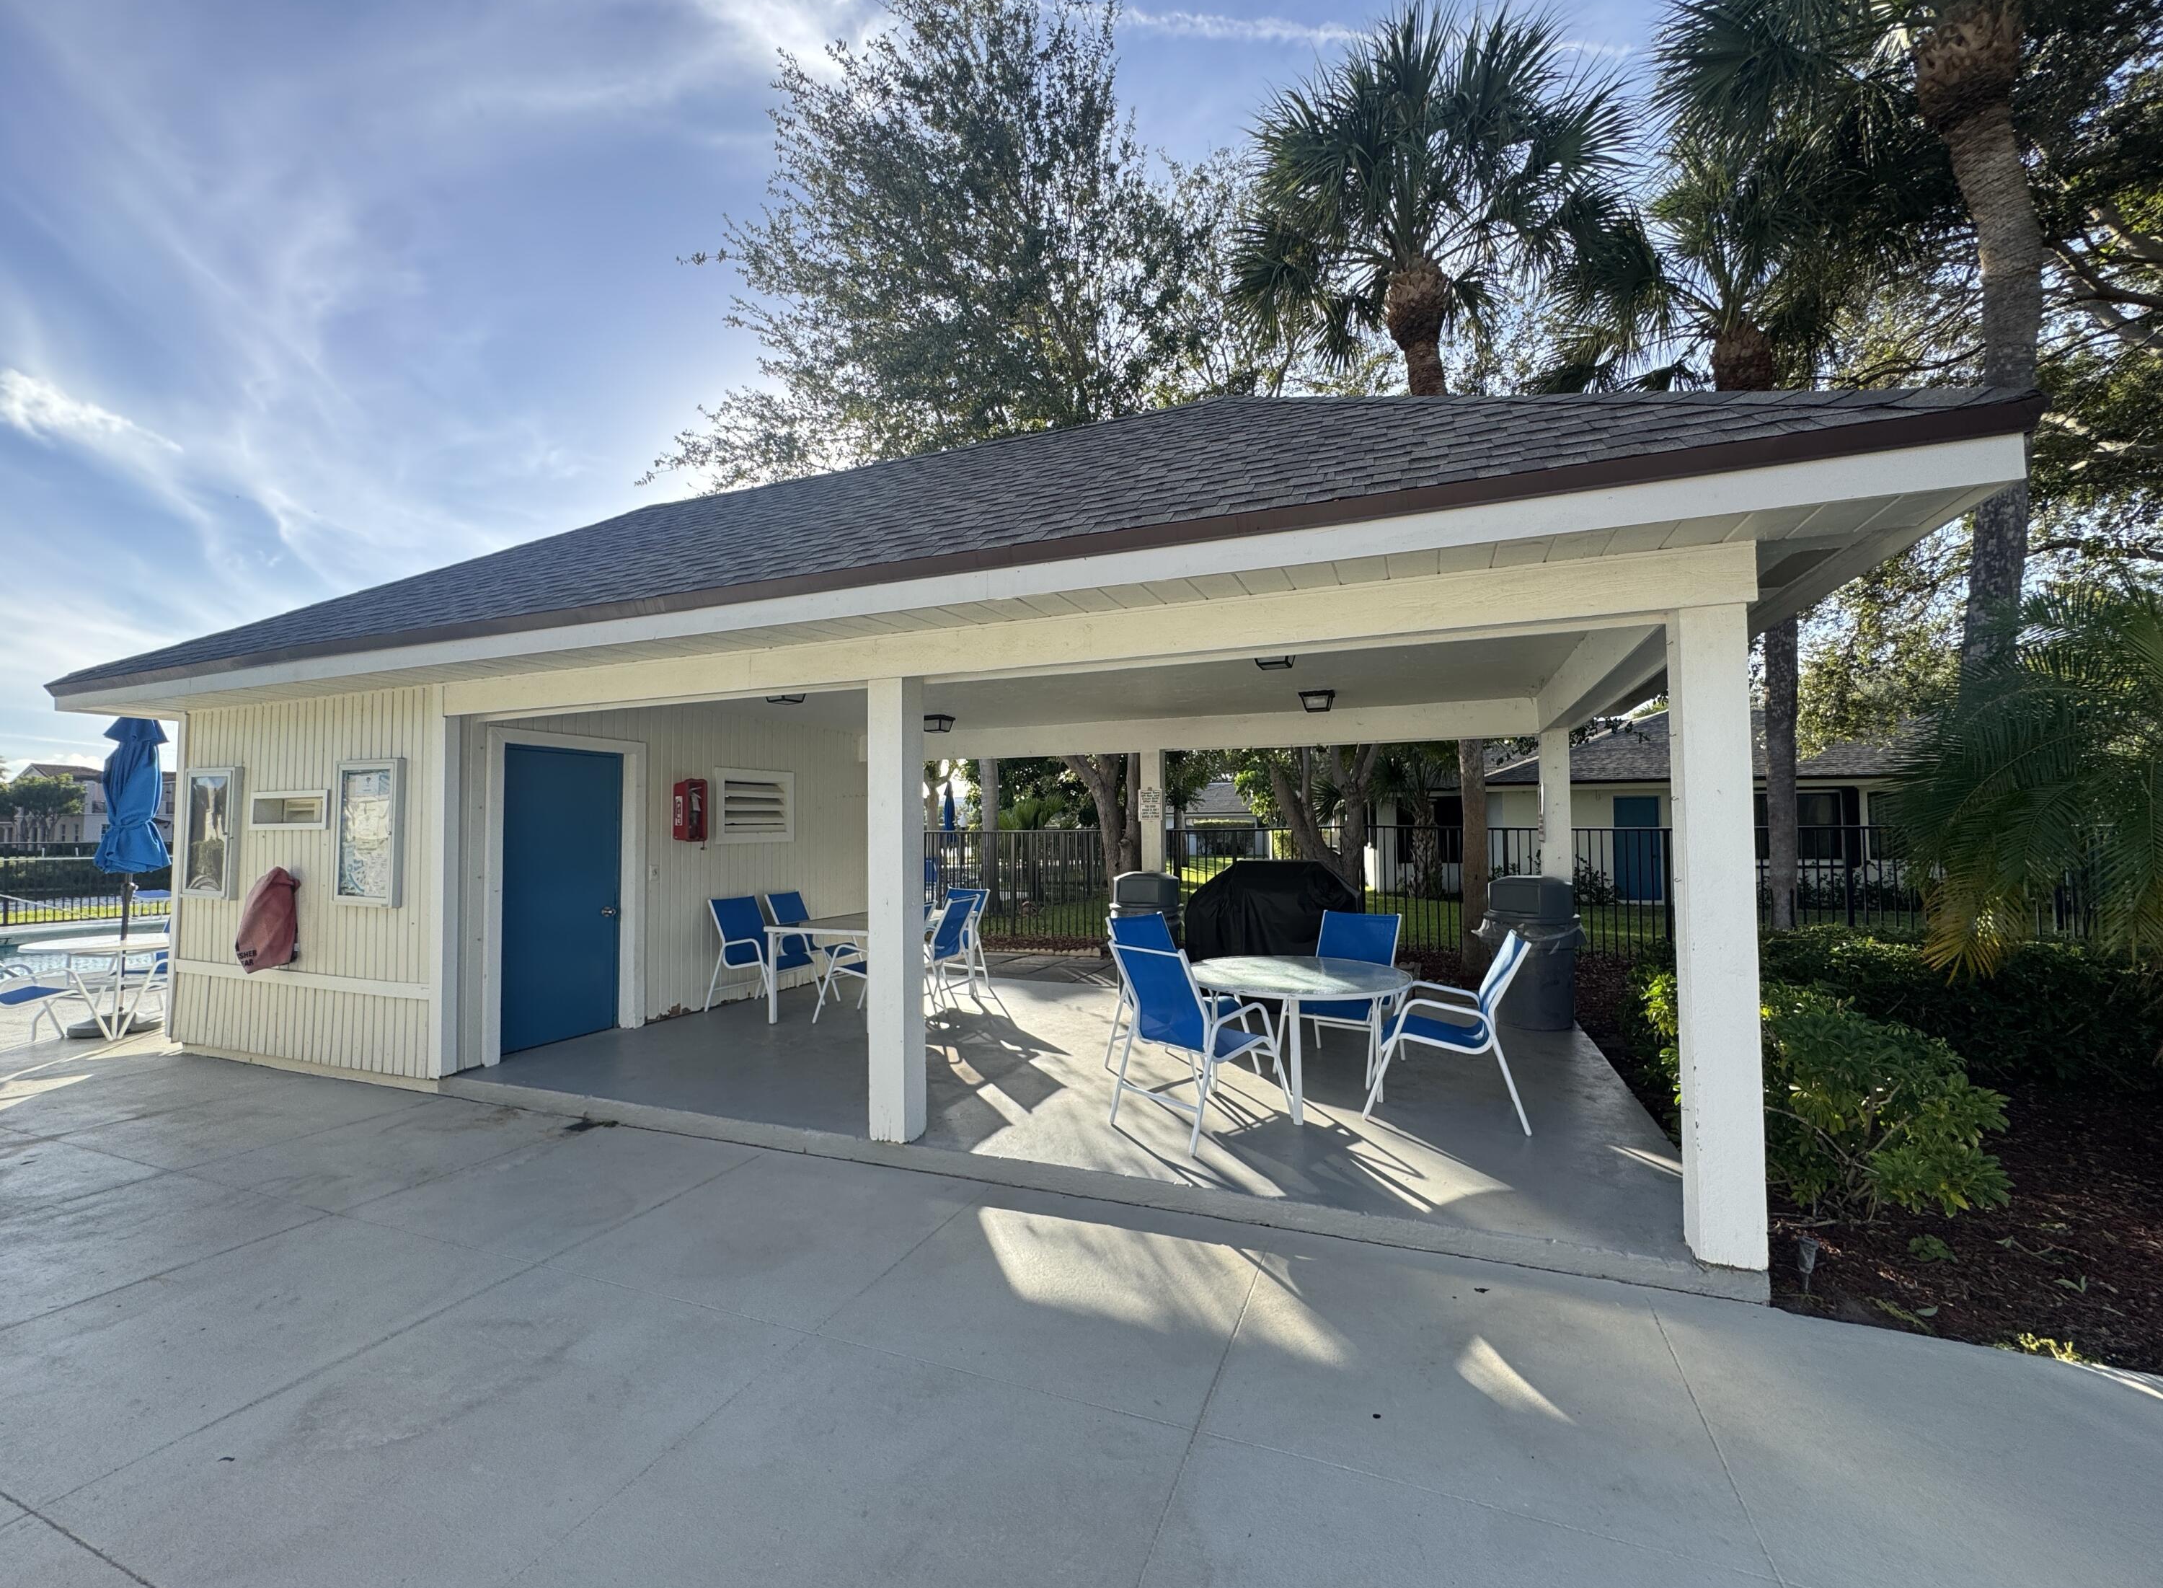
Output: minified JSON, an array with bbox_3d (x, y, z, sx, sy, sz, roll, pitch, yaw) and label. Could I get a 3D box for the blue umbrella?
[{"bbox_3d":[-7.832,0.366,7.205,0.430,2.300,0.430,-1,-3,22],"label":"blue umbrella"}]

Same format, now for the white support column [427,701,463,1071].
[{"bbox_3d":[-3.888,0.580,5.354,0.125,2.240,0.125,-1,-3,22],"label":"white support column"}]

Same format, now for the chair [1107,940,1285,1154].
[{"bbox_3d":[0.582,1.174,4.326,0.730,0.900,0.570,2,-3,-40],"label":"chair"}]

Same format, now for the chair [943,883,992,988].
[{"bbox_3d":[-1.287,1.338,7.951,0.570,0.900,0.730,-2,-3,38],"label":"chair"}]

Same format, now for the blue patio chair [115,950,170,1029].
[{"bbox_3d":[-7.184,1.459,7.131,0.730,0.900,0.570,0,-2,-14],"label":"blue patio chair"}]

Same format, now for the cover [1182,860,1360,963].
[{"bbox_3d":[1.569,1.143,7.163,1.330,1.180,0.660,-1,-3,22],"label":"cover"}]

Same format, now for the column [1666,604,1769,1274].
[{"bbox_3d":[2.178,0.468,3.010,0.190,2.179,0.190,-1,-2,22],"label":"column"}]

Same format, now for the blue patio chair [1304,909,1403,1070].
[{"bbox_3d":[1.570,1.194,5.274,0.570,0.890,0.760,-2,-2,36],"label":"blue patio chair"}]

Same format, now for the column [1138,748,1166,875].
[{"bbox_3d":[0.663,0.688,8.092,0.187,2.180,0.187,-1,-3,22],"label":"column"}]

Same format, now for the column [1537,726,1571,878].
[{"bbox_3d":[3.629,0.579,6.672,0.190,2.179,0.190,-1,-2,22],"label":"column"}]

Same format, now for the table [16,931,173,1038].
[{"bbox_3d":[-7.617,1.524,6.962,1.090,0.710,1.090,-1,-2,22],"label":"table"}]

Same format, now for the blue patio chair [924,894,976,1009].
[{"bbox_3d":[-1.285,1.285,7.228,0.760,0.890,0.570,-1,-2,21],"label":"blue patio chair"}]

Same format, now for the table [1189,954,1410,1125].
[{"bbox_3d":[1.153,1.298,4.705,1.210,0.675,1.210,-1,-3,22],"label":"table"}]

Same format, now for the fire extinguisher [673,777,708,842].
[{"bbox_3d":[-3.127,0.135,7.019,0.150,0.485,0.225,-1,-3,22],"label":"fire extinguisher"}]

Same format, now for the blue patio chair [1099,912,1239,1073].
[{"bbox_3d":[0.587,1.201,5.216,0.570,0.890,0.760,1,-3,-42],"label":"blue patio chair"}]

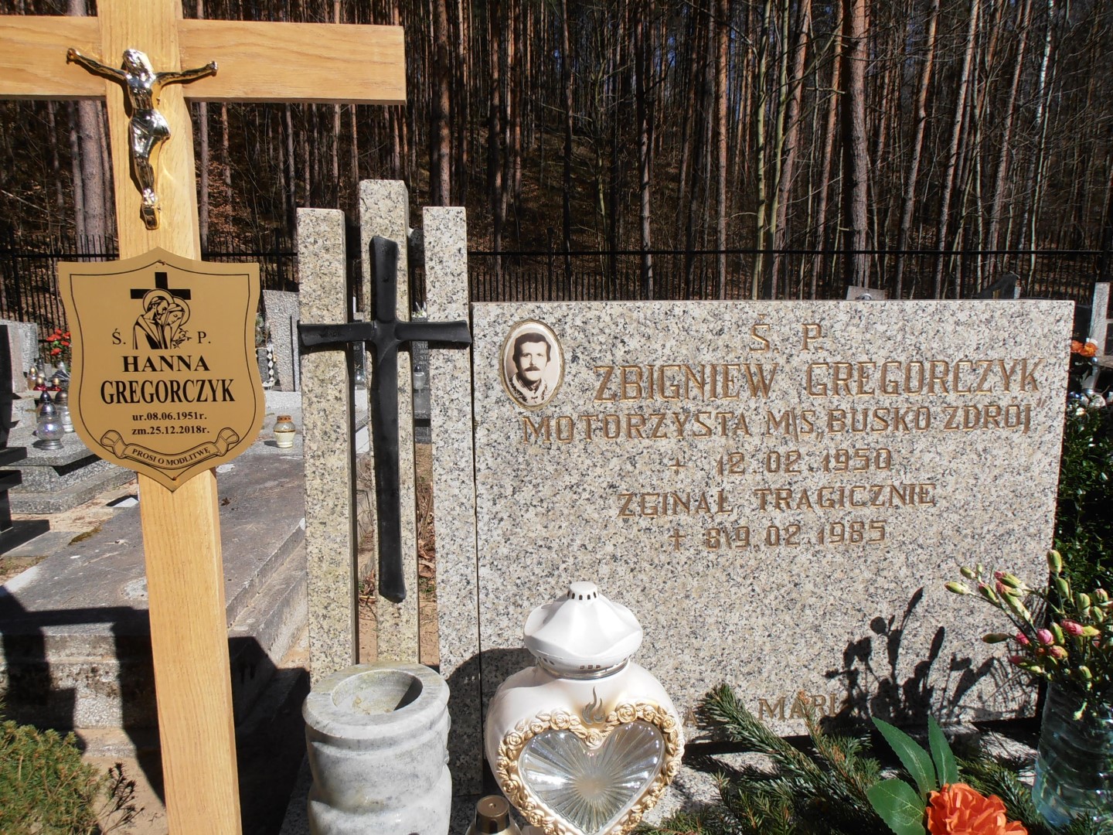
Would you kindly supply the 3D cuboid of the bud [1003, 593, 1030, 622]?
[{"bbox_3d":[0.577,0.236,0.966,0.014,0.049,0.014,-42,17,0],"label":"bud"}]

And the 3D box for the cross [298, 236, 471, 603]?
[{"bbox_3d":[-0.212,0.011,0.975,0.210,0.466,0.035,-1,8,-7],"label":"cross"}]

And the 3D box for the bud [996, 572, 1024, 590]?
[{"bbox_3d":[0.565,0.203,0.960,0.037,0.013,0.013,24,0,-17],"label":"bud"}]

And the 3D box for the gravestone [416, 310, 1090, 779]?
[{"bbox_3d":[0.305,0.148,1.113,0.834,0.622,0.080,-1,8,-7],"label":"gravestone"}]

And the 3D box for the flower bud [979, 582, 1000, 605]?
[{"bbox_3d":[0.539,0.219,0.959,0.012,0.033,0.012,-45,17,0],"label":"flower bud"}]

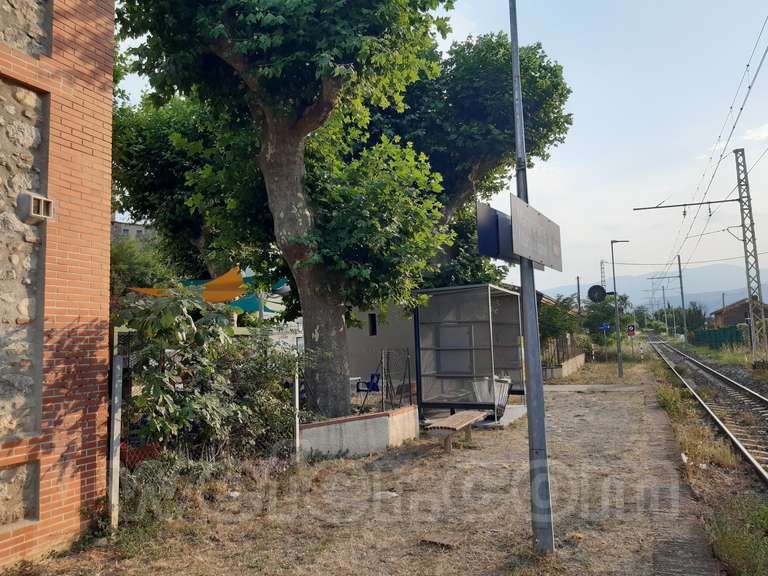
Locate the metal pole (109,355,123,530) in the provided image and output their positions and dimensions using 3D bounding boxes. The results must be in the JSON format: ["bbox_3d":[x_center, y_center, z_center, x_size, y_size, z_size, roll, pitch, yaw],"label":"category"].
[{"bbox_3d":[-2.423,1.390,5.231,0.075,1.550,0.075,-4,-6,24],"label":"metal pole"}]

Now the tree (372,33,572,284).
[{"bbox_3d":[2.315,-2.259,17.883,6.800,10.900,6.800,-4,-6,24],"label":"tree"}]

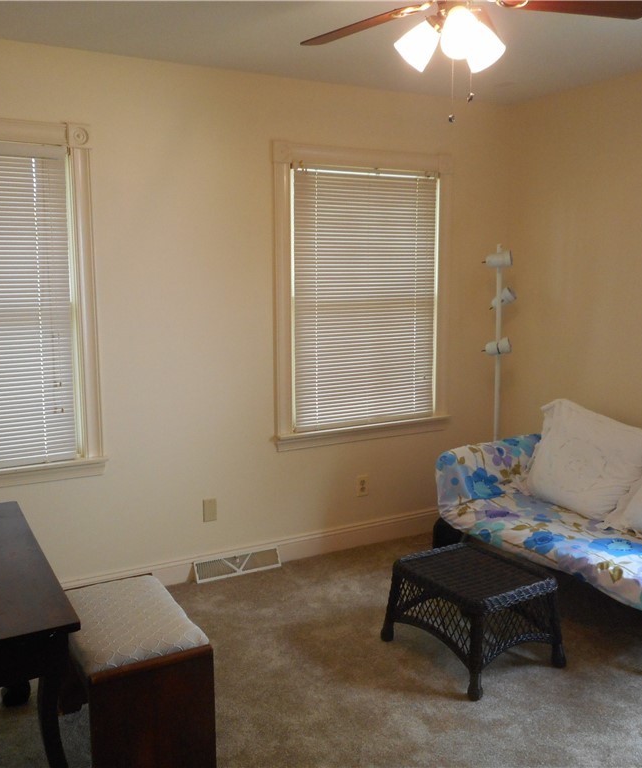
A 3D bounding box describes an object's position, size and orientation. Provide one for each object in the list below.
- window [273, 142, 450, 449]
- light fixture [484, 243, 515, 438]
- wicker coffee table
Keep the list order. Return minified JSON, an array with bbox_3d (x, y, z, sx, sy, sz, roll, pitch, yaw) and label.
[{"bbox_3d":[0.256,-0.449,3.909,1.069,1.523,0.100,-5,10,-28],"label":"window"},{"bbox_3d":[0.972,0.065,4.146,0.240,1.650,0.240,-5,10,-28],"label":"light fixture"},{"bbox_3d":[0.605,0.912,2.955,0.475,0.345,0.550,-6,10,-32],"label":"wicker coffee table"}]

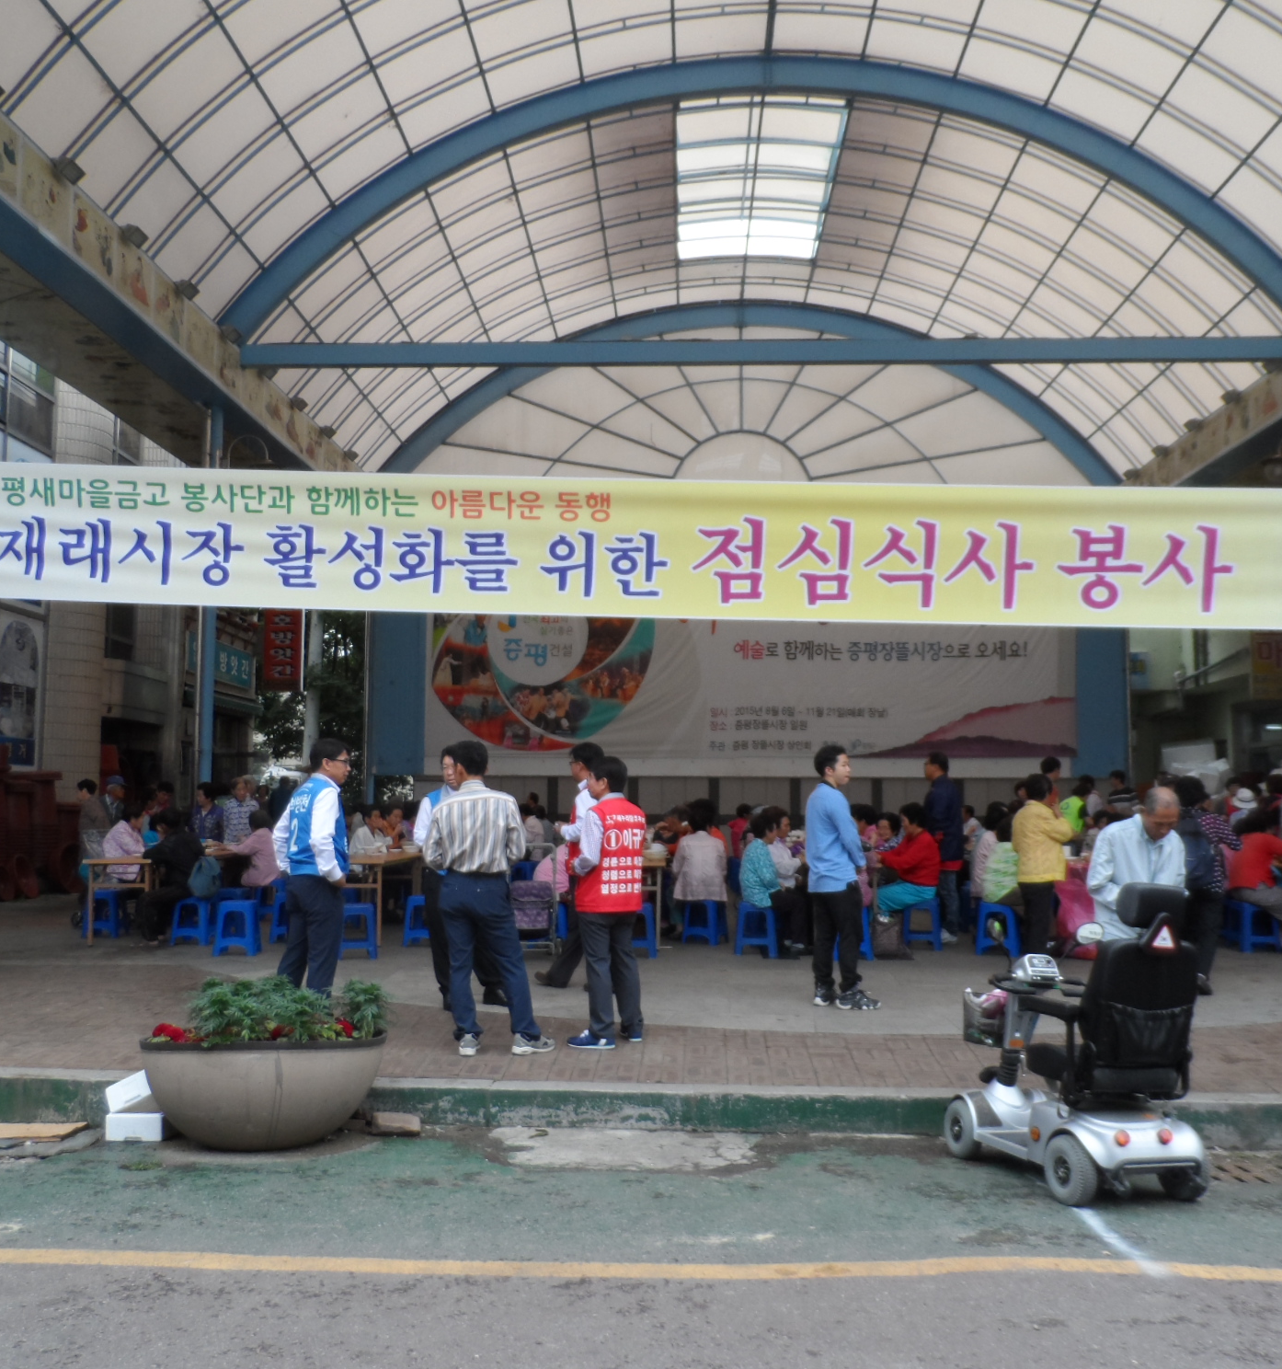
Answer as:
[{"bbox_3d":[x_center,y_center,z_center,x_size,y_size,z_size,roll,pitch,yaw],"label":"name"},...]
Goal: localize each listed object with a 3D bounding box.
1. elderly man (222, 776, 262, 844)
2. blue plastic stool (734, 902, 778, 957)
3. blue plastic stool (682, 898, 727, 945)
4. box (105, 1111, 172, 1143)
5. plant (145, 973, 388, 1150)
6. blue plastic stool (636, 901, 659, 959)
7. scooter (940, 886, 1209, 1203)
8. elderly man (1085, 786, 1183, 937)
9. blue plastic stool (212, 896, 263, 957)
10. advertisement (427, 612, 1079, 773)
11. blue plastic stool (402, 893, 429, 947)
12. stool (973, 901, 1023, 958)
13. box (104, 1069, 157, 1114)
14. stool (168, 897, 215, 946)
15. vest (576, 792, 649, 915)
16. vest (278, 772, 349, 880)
[{"bbox_3d":[-4.111,1.707,12.940,0.450,1.530,0.300,-1,-5,18],"label":"elderly man"},{"bbox_3d":[1.013,2.124,11.109,0.370,0.455,0.370,0,-5,3],"label":"blue plastic stool"},{"bbox_3d":[0.593,2.186,11.828,0.370,0.455,0.370,-1,-5,11],"label":"blue plastic stool"},{"bbox_3d":[-2.352,2.067,5.995,0.270,0.130,0.220,0,-5,0],"label":"box"},{"bbox_3d":[-1.679,1.699,5.734,1.070,0.760,0.520,1,-5,-6],"label":"plant"},{"bbox_3d":[-0.051,1.974,10.298,0.350,0.455,0.350,0,-5,3],"label":"blue plastic stool"},{"bbox_3d":[1.847,1.480,5.494,0.600,1.250,1.150,1,-5,-13],"label":"scooter"},{"bbox_3d":[2.469,1.238,6.383,0.500,1.450,0.430,1,-5,-7],"label":"elderly man"},{"bbox_3d":[-3.514,2.103,10.982,0.370,0.455,0.370,1,-5,-9],"label":"blue plastic stool"},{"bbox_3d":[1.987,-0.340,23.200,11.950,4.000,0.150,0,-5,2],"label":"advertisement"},{"bbox_3d":[-1.894,2.046,11.118,0.350,0.455,0.350,1,-5,-6],"label":"blue plastic stool"},{"bbox_3d":[2.948,1.992,10.438,0.350,0.455,0.350,-1,-5,18],"label":"stool"},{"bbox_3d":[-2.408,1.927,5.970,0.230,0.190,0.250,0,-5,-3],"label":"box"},{"bbox_3d":[-3.992,2.071,11.268,0.350,0.455,0.350,1,-5,-12],"label":"stool"},{"bbox_3d":[-0.178,0.959,7.182,0.470,0.680,0.310,5,-7,-43],"label":"vest"},{"bbox_3d":[-1.785,0.779,6.950,0.300,0.570,0.450,3,-5,-31],"label":"vest"}]

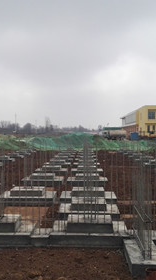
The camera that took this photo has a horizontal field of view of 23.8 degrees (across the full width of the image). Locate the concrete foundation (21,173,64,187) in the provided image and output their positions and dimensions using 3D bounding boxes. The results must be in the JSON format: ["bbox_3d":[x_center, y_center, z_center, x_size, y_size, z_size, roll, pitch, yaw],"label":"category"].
[{"bbox_3d":[-2.246,2.516,23.801,2.542,0.603,2.184,0,1,1],"label":"concrete foundation"}]

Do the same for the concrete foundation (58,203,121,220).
[{"bbox_3d":[0.410,2.794,14.504,2.255,0.281,1.872,0,1,1],"label":"concrete foundation"}]

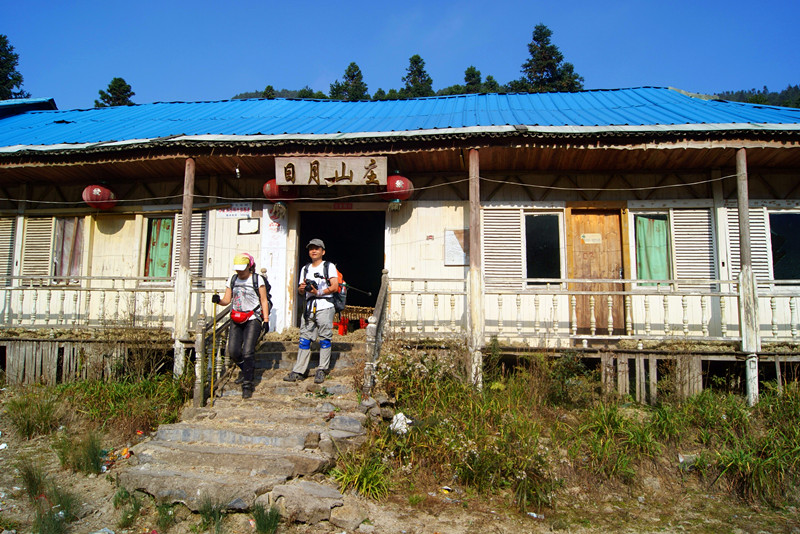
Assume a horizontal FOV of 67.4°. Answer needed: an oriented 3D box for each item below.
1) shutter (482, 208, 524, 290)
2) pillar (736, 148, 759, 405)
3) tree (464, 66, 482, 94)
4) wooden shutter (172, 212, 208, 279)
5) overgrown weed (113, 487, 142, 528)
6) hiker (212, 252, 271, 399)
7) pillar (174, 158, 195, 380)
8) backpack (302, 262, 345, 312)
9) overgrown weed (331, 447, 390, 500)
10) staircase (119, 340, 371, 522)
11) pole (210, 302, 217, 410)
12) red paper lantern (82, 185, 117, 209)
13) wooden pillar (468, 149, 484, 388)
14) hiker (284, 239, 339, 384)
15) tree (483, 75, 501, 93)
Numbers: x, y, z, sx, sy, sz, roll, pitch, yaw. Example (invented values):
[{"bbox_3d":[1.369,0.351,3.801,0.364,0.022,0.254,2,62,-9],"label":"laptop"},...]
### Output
[{"bbox_3d":[1.524,-0.252,8.883,0.599,1.227,0.050,0,-7,6],"label":"shutter"},{"bbox_3d":[4.370,0.119,7.538,0.200,3.234,0.190,0,-7,6],"label":"pillar"},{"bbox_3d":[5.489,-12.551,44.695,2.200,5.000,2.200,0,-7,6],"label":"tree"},{"bbox_3d":[-3.280,-0.259,9.431,0.568,1.192,0.050,0,-7,6],"label":"wooden shutter"},{"bbox_3d":[-2.327,2.053,5.125,0.220,0.310,0.220,0,-7,3],"label":"overgrown weed"},{"bbox_3d":[-1.756,0.639,6.670,0.580,1.590,0.480,0,-7,8],"label":"hiker"},{"bbox_3d":[-3.002,-0.012,8.321,0.180,3.070,0.180,0,-7,3],"label":"pillar"},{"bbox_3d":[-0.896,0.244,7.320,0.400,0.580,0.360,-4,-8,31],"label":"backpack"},{"bbox_3d":[-0.362,1.890,5.495,0.550,0.450,0.500,0,-7,3],"label":"overgrown weed"},{"bbox_3d":[-1.243,1.615,6.631,2.200,1.500,2.900,0,-7,5],"label":"staircase"},{"bbox_3d":[-2.004,0.881,6.450,0.030,1.227,0.030,0,-7,6],"label":"pole"},{"bbox_3d":[-4.595,-1.061,9.193,0.540,0.353,0.540,11,-6,8],"label":"red paper lantern"},{"bbox_3d":[1.034,-0.004,8.112,0.190,3.290,0.190,0,-7,3],"label":"wooden pillar"},{"bbox_3d":[-1.063,0.514,7.253,0.580,1.710,0.520,-1,-7,17],"label":"hiker"},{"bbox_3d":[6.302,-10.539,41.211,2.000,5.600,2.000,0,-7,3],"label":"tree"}]

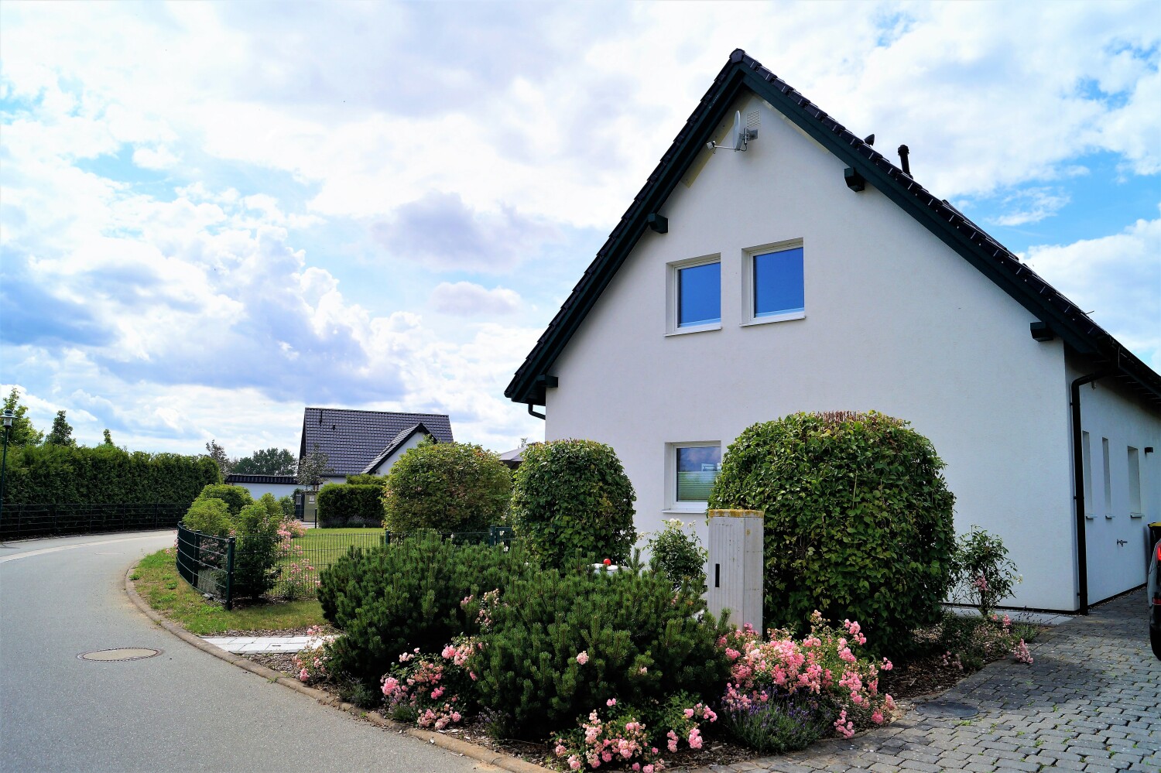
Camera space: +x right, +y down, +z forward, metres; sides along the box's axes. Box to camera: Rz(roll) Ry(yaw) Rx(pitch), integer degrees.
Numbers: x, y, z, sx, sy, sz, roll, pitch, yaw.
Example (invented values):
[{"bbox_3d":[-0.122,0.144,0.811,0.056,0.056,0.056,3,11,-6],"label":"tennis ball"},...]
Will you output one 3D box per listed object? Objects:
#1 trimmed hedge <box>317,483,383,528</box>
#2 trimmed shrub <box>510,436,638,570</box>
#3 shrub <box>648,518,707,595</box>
[{"bbox_3d":[-9.720,5.143,37.117,3.000,1.850,1.400,2,-8,-2],"label":"trimmed hedge"},{"bbox_3d":[-0.097,1.836,12.400,1.820,2.143,1.800,2,-7,0],"label":"trimmed shrub"},{"bbox_3d":[1.325,2.401,12.296,0.820,1.050,0.820,1,-7,0],"label":"shrub"}]

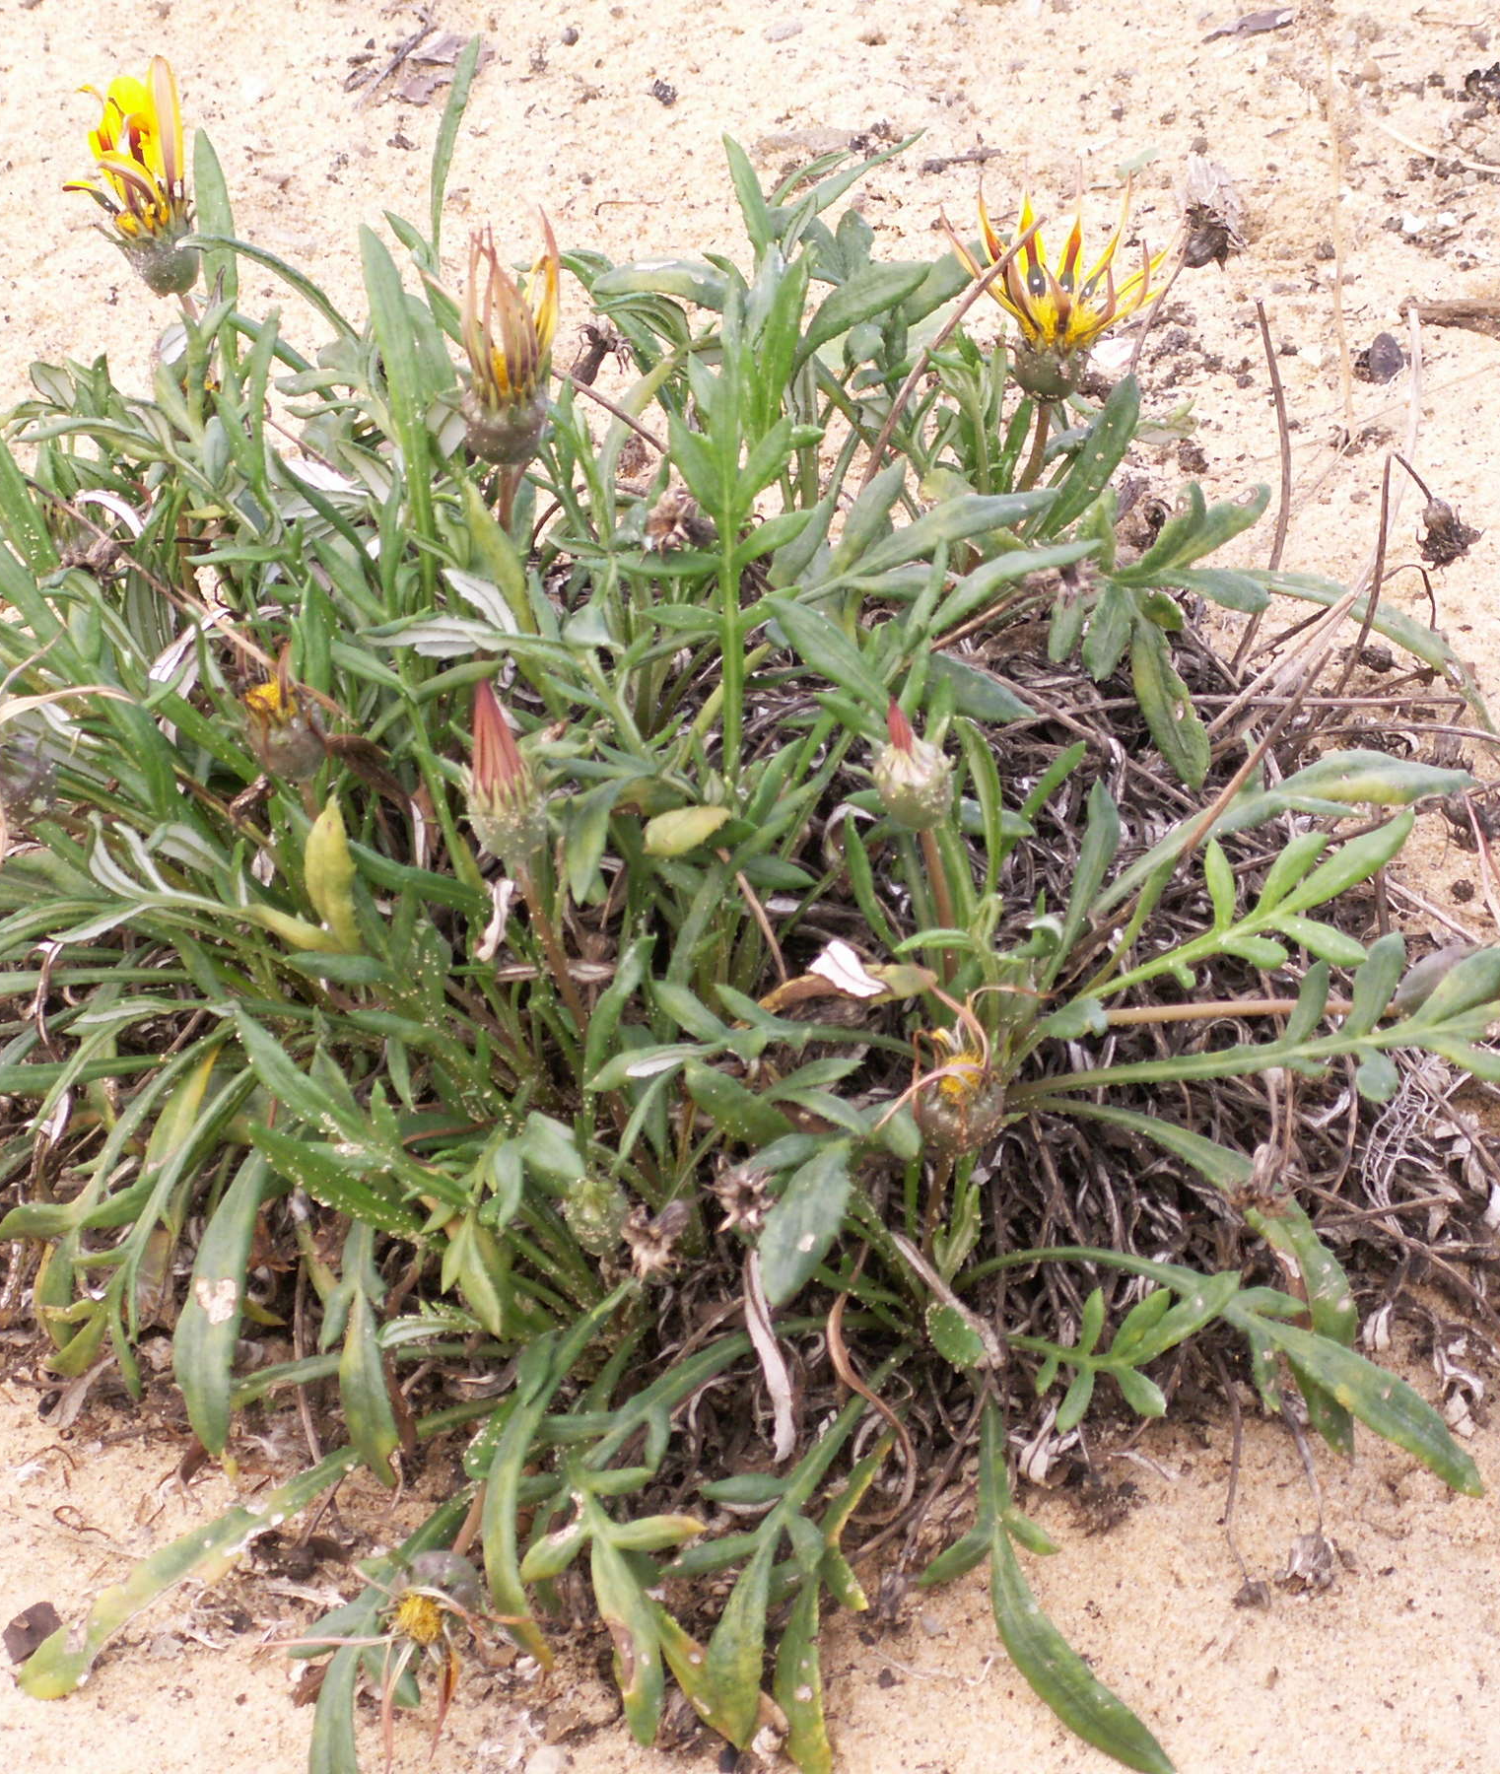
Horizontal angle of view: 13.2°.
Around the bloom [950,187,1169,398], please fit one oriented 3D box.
[{"bbox_3d":[0.061,-0.113,1.290,0.043,0.034,0.042,2,40,-2],"label":"bloom"}]

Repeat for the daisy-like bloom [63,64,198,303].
[{"bbox_3d":[-0.124,-0.142,1.300,0.026,0.049,0.025,-10,24,0],"label":"daisy-like bloom"}]

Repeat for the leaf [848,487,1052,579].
[{"bbox_3d":[0.041,-0.070,1.295,0.043,0.007,0.012,-22,55,2],"label":"leaf"}]

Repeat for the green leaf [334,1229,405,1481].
[{"bbox_3d":[-0.068,0.084,1.155,0.011,0.047,0.007,-6,-5,-3],"label":"green leaf"}]

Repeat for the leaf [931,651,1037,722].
[{"bbox_3d":[0.047,-0.040,1.300,0.024,0.005,0.012,27,57,9],"label":"leaf"}]

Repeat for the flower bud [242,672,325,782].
[{"bbox_3d":[-0.087,-0.030,1.210,0.015,0.021,0.015,0,40,0],"label":"flower bud"}]

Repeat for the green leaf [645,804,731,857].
[{"bbox_3d":[-0.012,-0.010,1.220,0.018,0.004,0.010,-26,57,-14],"label":"green leaf"}]

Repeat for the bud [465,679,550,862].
[{"bbox_3d":[-0.044,-0.021,1.175,0.015,0.034,0.015,-9,22,0],"label":"bud"}]

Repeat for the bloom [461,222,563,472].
[{"bbox_3d":[-0.047,-0.106,1.260,0.019,0.048,0.019,1,24,0],"label":"bloom"}]

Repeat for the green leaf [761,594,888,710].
[{"bbox_3d":[0.015,-0.045,1.268,0.032,0.006,0.012,41,61,1],"label":"green leaf"}]

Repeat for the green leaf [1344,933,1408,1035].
[{"bbox_3d":[0.117,0.018,1.215,0.008,0.004,0.022,19,68,13],"label":"green leaf"}]

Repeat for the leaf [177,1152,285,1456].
[{"bbox_3d":[-0.093,0.075,1.165,0.013,0.008,0.055,9,84,4],"label":"leaf"}]

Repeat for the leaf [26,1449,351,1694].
[{"bbox_3d":[-0.099,0.122,1.157,0.073,0.008,0.011,-34,59,-15],"label":"leaf"}]

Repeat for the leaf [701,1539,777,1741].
[{"bbox_3d":[-0.002,0.132,1.139,0.012,0.007,0.037,4,70,3],"label":"leaf"}]

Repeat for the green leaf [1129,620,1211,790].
[{"bbox_3d":[0.081,-0.035,1.250,0.010,0.033,0.006,-15,0,-6],"label":"green leaf"}]

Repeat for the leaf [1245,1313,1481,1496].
[{"bbox_3d":[0.109,0.092,1.160,0.052,0.007,0.013,37,56,0],"label":"leaf"}]

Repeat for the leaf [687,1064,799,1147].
[{"bbox_3d":[-0.001,0.039,1.165,0.022,0.005,0.009,32,67,0],"label":"leaf"}]

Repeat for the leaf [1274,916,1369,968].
[{"bbox_3d":[0.108,0.010,1.233,0.019,0.004,0.007,24,56,4],"label":"leaf"}]

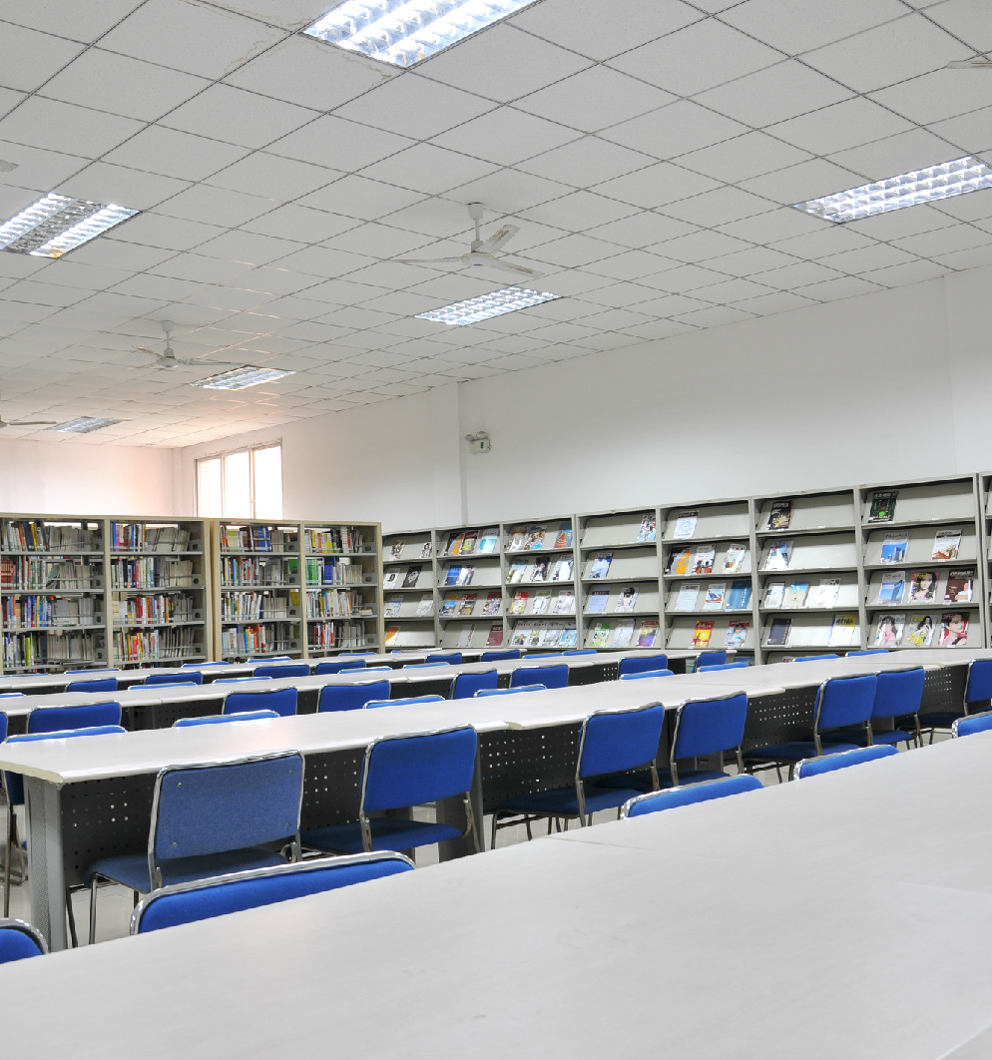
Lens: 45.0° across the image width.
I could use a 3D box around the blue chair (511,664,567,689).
[{"bbox_3d":[0.146,1.229,7.455,0.460,0.790,0.570,0,-4,-34],"label":"blue chair"}]

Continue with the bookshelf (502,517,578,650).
[{"bbox_3d":[0.576,0.881,11.751,0.330,1.955,1.000,1,-5,-44],"label":"bookshelf"}]

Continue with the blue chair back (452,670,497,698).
[{"bbox_3d":[-0.306,1.222,7.074,0.570,0.790,0.460,-4,-4,34],"label":"blue chair back"}]

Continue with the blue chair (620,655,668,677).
[{"bbox_3d":[0.879,1.319,8.672,0.480,0.800,0.570,1,-5,-44],"label":"blue chair"}]

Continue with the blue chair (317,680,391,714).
[{"bbox_3d":[-0.961,1.269,6.873,0.480,0.800,0.570,1,-5,-44],"label":"blue chair"}]

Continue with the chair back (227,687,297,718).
[{"bbox_3d":[-1.391,1.250,6.423,0.480,0.800,0.570,1,-5,-44],"label":"chair back"}]

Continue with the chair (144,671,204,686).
[{"bbox_3d":[-2.303,1.341,8.059,0.570,0.790,0.460,-5,-4,42],"label":"chair"}]

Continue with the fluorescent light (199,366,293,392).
[{"bbox_3d":[-2.609,-1.565,12.274,0.590,0.070,1.190,1,-5,-44],"label":"fluorescent light"}]

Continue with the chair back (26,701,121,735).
[{"bbox_3d":[-2.034,1.180,5.509,0.460,0.790,0.570,1,-5,-43],"label":"chair back"}]

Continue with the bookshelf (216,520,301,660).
[{"bbox_3d":[-2.394,0.936,11.620,1.000,2.027,0.460,1,-5,-44],"label":"bookshelf"}]

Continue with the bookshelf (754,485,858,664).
[{"bbox_3d":[2.611,0.707,9.570,0.420,1.980,0.964,1,-5,-44],"label":"bookshelf"}]

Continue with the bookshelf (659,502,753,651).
[{"bbox_3d":[1.956,0.777,10.255,0.420,1.980,0.955,1,-5,-44],"label":"bookshelf"}]

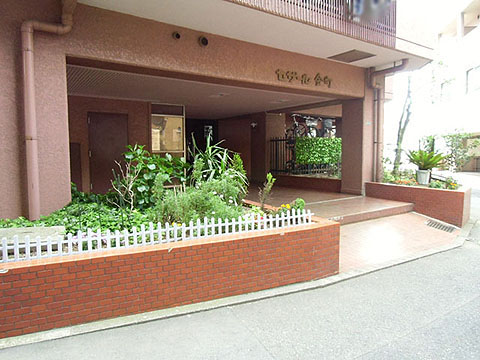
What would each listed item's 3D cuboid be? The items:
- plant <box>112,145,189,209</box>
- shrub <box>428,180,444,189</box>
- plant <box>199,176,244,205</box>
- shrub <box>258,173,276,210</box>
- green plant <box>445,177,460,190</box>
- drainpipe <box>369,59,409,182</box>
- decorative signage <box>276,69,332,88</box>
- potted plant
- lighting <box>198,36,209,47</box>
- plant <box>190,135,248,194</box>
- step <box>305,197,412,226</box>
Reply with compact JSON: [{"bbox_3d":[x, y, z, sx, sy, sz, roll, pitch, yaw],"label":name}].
[{"bbox_3d":[-1.277,-0.050,4.750,1.000,0.950,0.800,-3,5,-33],"label":"plant"},{"bbox_3d":[4.015,0.092,6.800,0.320,0.190,0.300,-3,5,-33],"label":"shrub"},{"bbox_3d":[-0.253,0.157,4.550,0.600,0.440,0.550,-3,5,-33],"label":"plant"},{"bbox_3d":[0.372,0.149,4.500,0.240,0.540,0.240,-3,5,-33],"label":"shrub"},{"bbox_3d":[4.119,0.068,6.450,0.300,0.290,0.290,-3,5,-33],"label":"green plant"},{"bbox_3d":[3.423,-1.240,7.658,0.500,2.750,0.750,-3,5,-33],"label":"drainpipe"},{"bbox_3d":[1.321,-2.009,6.643,1.560,0.250,0.050,-3,5,-33],"label":"decorative signage"},{"bbox_3d":[4.024,-0.260,7.200,0.800,0.760,0.800,-3,5,-33],"label":"potted plant"},{"bbox_3d":[-0.577,-2.209,5.340,0.150,0.150,0.120,-3,5,-33],"label":"lighting"},{"bbox_3d":[-0.311,-0.220,5.050,0.850,0.950,0.800,-3,5,-33],"label":"plant"},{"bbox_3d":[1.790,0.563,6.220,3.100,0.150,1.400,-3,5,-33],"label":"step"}]

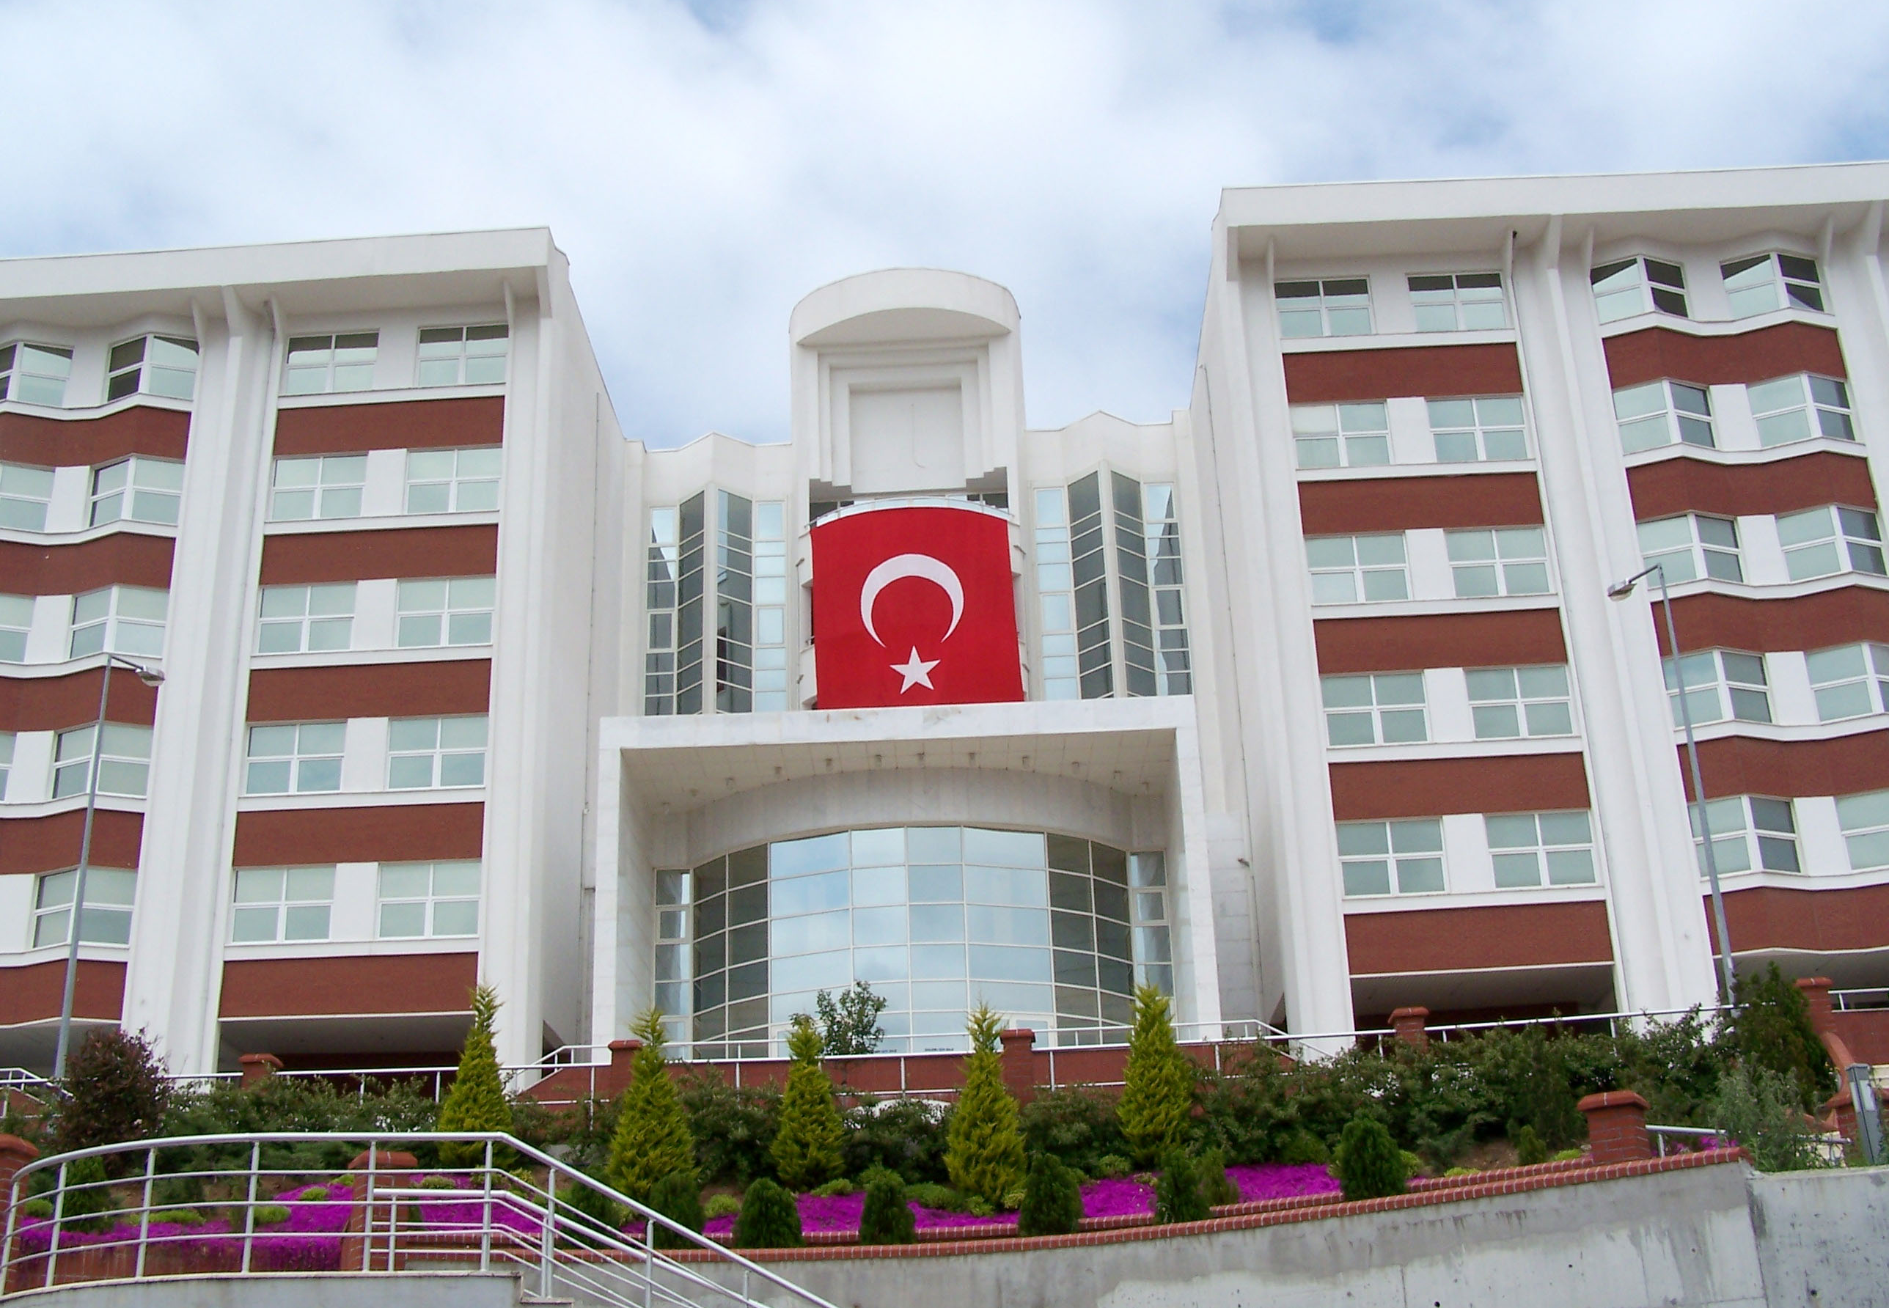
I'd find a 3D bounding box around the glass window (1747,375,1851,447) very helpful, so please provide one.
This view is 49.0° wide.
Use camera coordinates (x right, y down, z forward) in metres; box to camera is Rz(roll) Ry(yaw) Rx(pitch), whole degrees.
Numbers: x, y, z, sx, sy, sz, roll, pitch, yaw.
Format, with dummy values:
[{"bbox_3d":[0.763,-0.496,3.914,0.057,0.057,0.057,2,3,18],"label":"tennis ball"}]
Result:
[{"bbox_3d":[19.939,-5.606,47.938,2.295,1.692,0.680,-3,-22,1],"label":"glass window"}]

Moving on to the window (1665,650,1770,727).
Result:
[{"bbox_3d":[16.756,0.725,44.777,2.028,1.520,0.536,-3,-22,2],"label":"window"}]

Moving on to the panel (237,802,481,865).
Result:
[{"bbox_3d":[-12.943,4.045,45.994,5.510,1.300,0.200,-3,-22,1],"label":"panel"}]

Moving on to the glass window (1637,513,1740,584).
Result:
[{"bbox_3d":[16.993,-2.302,46.759,2.244,1.692,0.646,-3,-22,1],"label":"glass window"}]

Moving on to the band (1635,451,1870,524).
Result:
[{"bbox_3d":[18.483,-3.837,47.275,5.508,1.300,0.646,-3,-22,1],"label":"band"}]

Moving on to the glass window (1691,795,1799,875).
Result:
[{"bbox_3d":[16.635,3.690,42.987,2.106,1.582,0.544,-2,-22,1],"label":"glass window"}]

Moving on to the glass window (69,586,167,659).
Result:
[{"bbox_3d":[-19.604,-0.751,49.144,2.240,1.687,0.500,-2,-22,1],"label":"glass window"}]

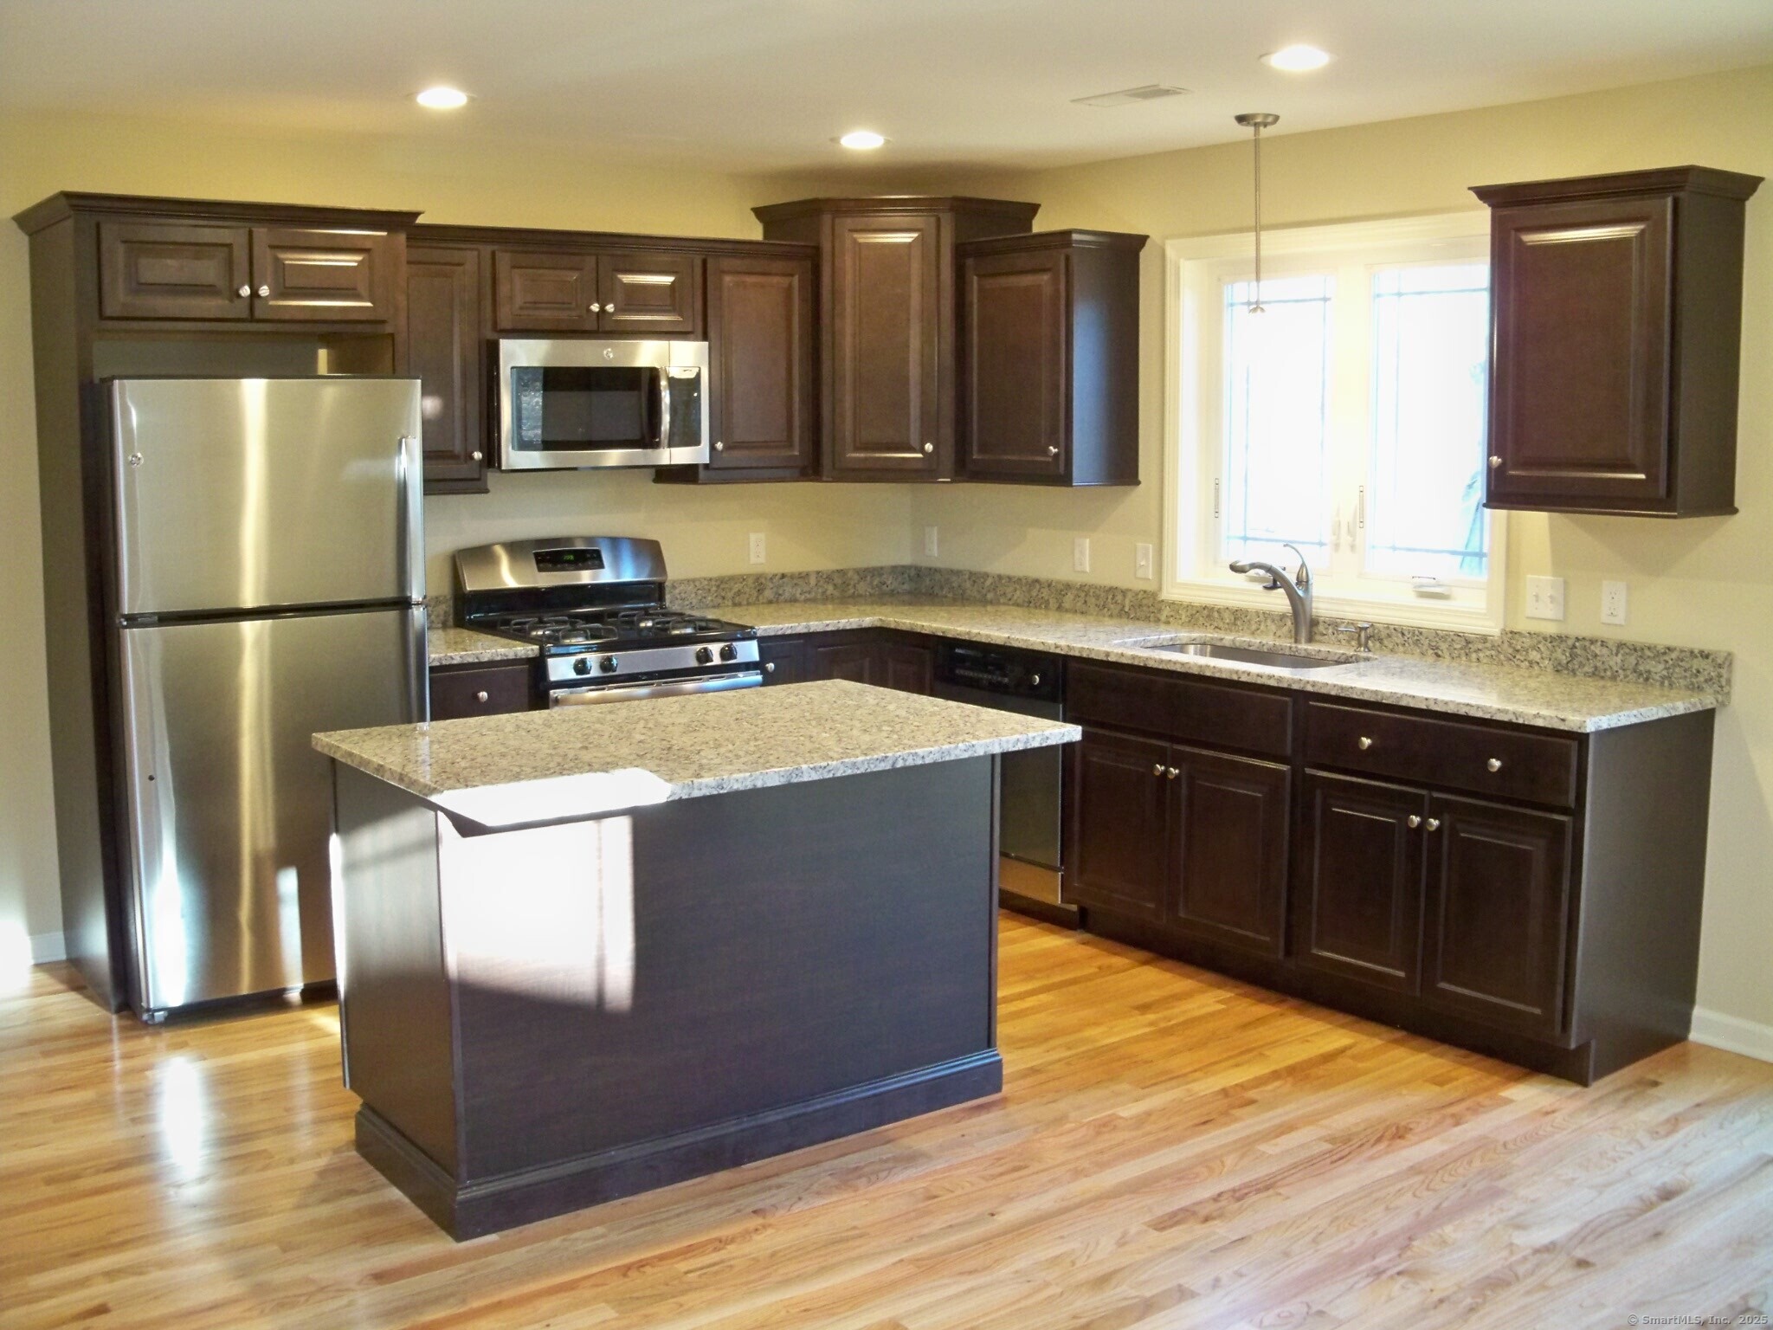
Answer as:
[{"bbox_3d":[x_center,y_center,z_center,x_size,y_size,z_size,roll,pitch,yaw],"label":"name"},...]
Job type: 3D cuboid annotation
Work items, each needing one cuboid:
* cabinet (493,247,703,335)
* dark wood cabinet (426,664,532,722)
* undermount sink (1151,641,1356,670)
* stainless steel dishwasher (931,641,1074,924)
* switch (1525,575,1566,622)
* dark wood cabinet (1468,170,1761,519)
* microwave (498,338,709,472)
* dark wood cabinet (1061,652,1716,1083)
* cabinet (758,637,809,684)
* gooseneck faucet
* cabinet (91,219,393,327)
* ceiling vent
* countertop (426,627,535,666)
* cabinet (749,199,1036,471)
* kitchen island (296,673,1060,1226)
[{"bbox_3d":[-1.019,-1.203,5.879,0.760,0.300,0.330,-7,10,-37],"label":"cabinet"},{"bbox_3d":[-1.366,0.393,5.576,0.359,0.882,0.630,-6,10,-37],"label":"dark wood cabinet"},{"bbox_3d":[1.062,0.077,5.337,0.430,0.200,0.770,-7,10,-37],"label":"undermount sink"},{"bbox_3d":[0.597,0.341,6.005,0.630,0.865,0.605,-7,10,-37],"label":"stainless steel dishwasher"},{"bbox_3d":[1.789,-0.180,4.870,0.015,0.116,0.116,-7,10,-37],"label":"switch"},{"bbox_3d":[1.790,-0.776,4.402,0.350,0.807,0.595,-6,10,-37],"label":"dark wood cabinet"},{"bbox_3d":[-1.000,-0.854,5.902,0.757,0.410,0.400,-7,10,-37],"label":"microwave"},{"bbox_3d":[1.308,0.466,5.003,0.630,0.882,1.770,-6,10,-37],"label":"dark wood cabinet"},{"bbox_3d":[-0.525,0.301,6.286,0.225,0.875,0.615,-7,10,-37],"label":"cabinet"},{"bbox_3d":[1.136,-0.201,5.325,0.280,0.299,0.070,-4,9,-25],"label":"gooseneck faucet"},{"bbox_3d":[-1.852,-1.077,5.023,0.854,0.305,0.589,-6,10,-37],"label":"cabinet"},{"bbox_3d":[0.651,-1.496,4.742,0.144,0.016,0.340,-6,10,-37],"label":"ceiling vent"},{"bbox_3d":[-1.362,-0.056,5.506,0.359,0.032,0.647,-6,10,-37],"label":"countertop"},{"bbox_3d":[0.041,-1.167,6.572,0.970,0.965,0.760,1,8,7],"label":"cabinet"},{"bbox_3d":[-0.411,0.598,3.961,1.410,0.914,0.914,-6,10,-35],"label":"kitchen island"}]

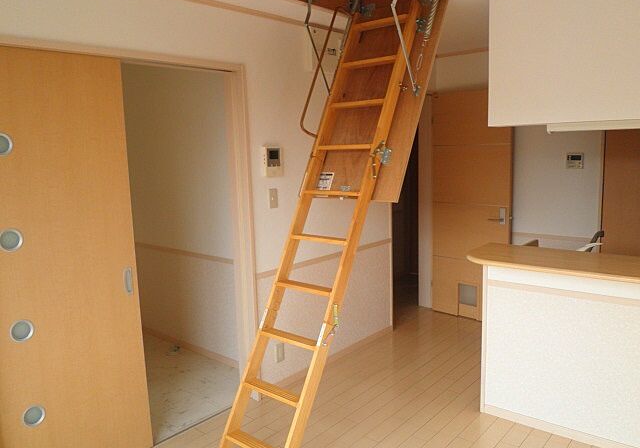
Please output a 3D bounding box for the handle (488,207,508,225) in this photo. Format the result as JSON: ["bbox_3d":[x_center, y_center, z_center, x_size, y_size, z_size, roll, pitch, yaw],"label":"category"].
[{"bbox_3d":[1.458,-0.062,3.948,0.125,0.132,0.060,6,11,43],"label":"handle"}]

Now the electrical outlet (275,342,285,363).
[{"bbox_3d":[-0.254,0.845,3.133,0.012,0.120,0.070,5,11,42],"label":"electrical outlet"}]

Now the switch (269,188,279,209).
[{"bbox_3d":[-0.283,-0.158,2.997,0.012,0.120,0.070,5,11,42],"label":"switch"}]

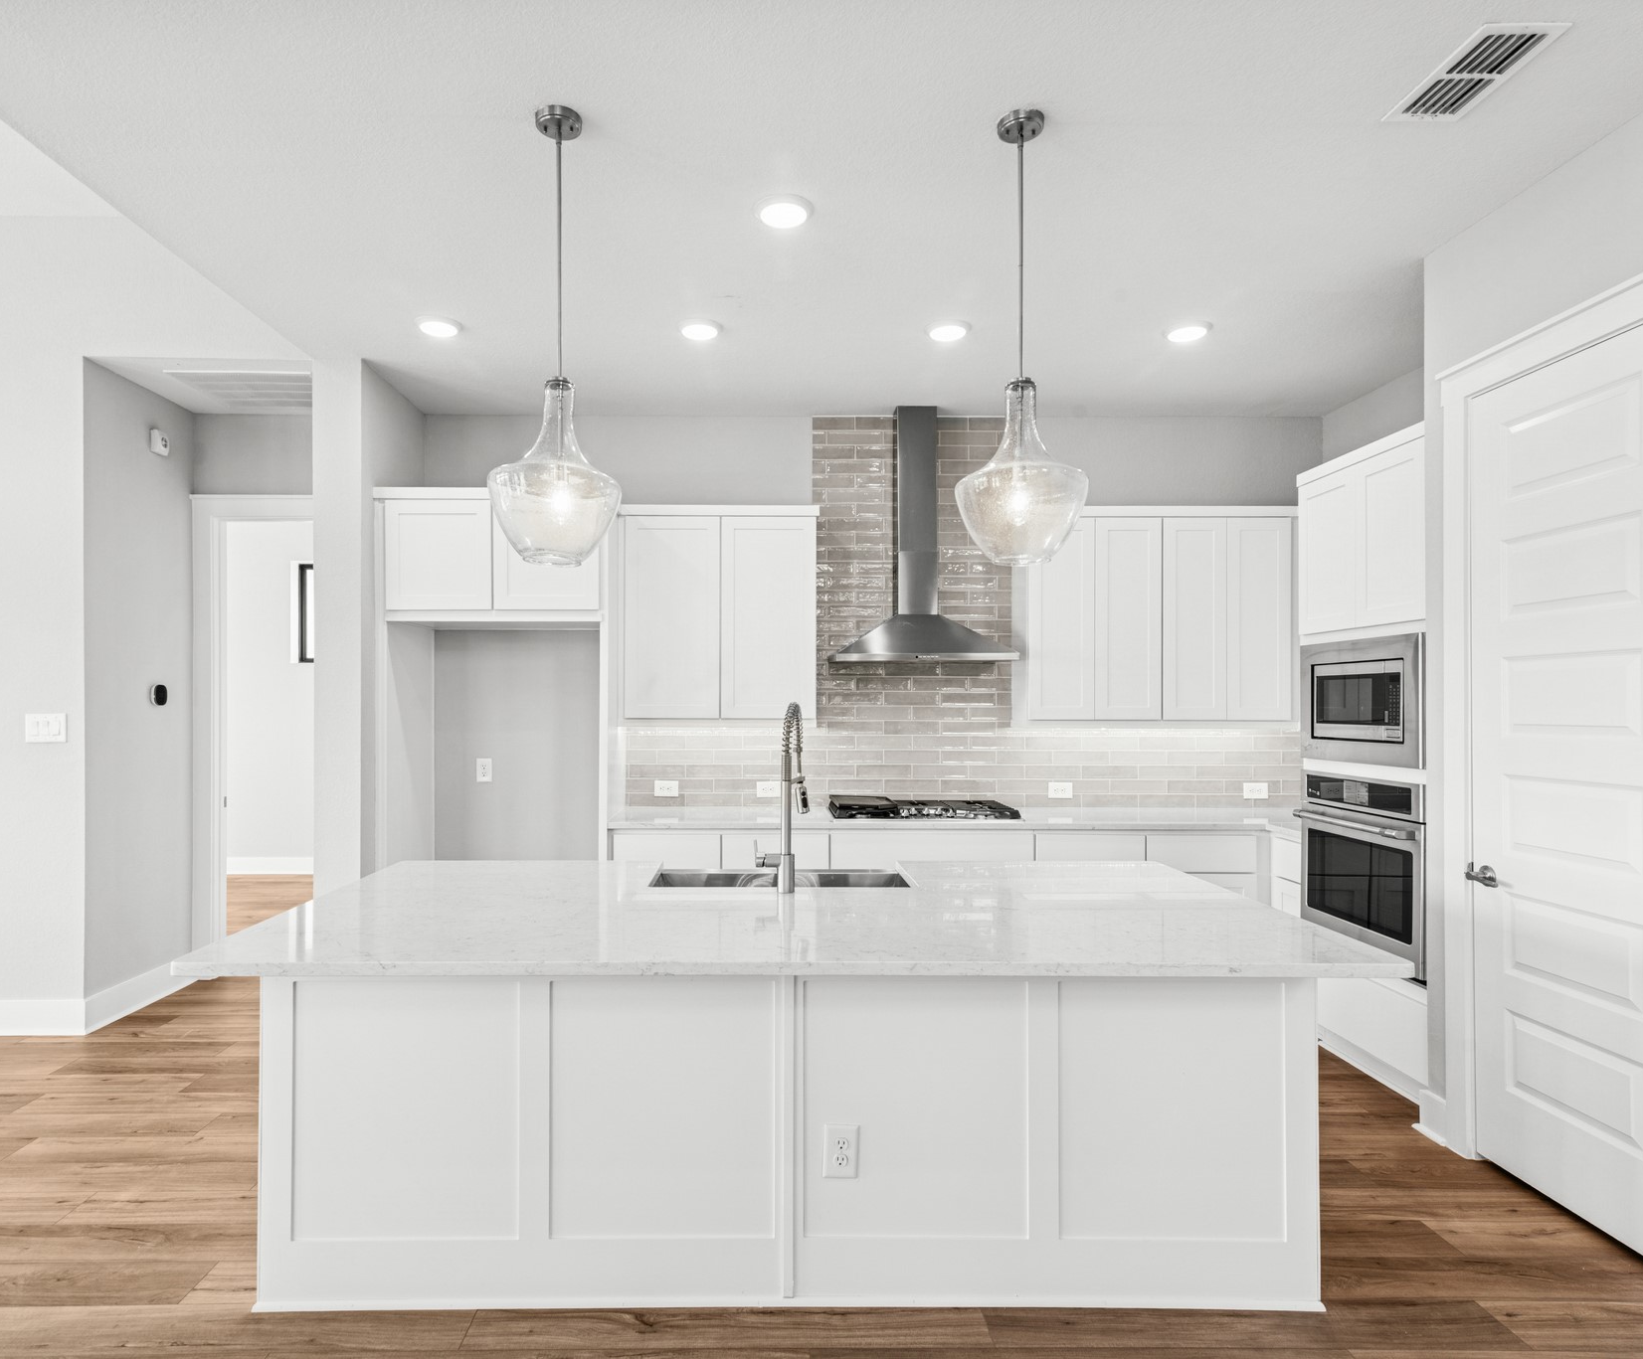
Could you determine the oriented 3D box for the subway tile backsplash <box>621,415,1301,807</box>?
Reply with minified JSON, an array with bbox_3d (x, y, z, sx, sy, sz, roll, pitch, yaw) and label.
[{"bbox_3d":[0.780,-0.370,4.890,3.700,2.120,0.030,0,-1,-1],"label":"subway tile backsplash"}]

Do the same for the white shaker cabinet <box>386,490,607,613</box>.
[{"bbox_3d":[-1.560,-0.585,4.585,1.050,0.610,0.610,0,-1,-1],"label":"white shaker cabinet"}]

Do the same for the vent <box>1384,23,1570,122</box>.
[{"bbox_3d":[1.608,-1.489,2.244,0.200,0.020,0.346,0,-1,0],"label":"vent"}]

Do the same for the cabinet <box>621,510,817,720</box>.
[{"bbox_3d":[-0.515,-0.321,4.720,0.980,1.080,0.340,0,-1,-1],"label":"cabinet"}]

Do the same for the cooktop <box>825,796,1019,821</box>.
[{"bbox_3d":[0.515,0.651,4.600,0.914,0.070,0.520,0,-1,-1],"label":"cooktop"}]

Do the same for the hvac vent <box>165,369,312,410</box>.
[{"bbox_3d":[-2.670,-1.420,4.460,0.760,0.030,0.570,0,-1,-1],"label":"hvac vent"}]

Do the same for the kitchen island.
[{"bbox_3d":[-0.075,1.066,2.508,2.620,0.914,1.210,0,-1,-2],"label":"kitchen island"}]

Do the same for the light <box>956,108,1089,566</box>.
[{"bbox_3d":[0.533,-0.900,2.405,0.350,1.175,0.350,0,-1,0],"label":"light"}]

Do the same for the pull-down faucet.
[{"bbox_3d":[-0.112,0.343,2.729,0.125,0.544,0.260,0,-1,12],"label":"pull-down faucet"}]

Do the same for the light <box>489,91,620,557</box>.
[{"bbox_3d":[-0.690,-0.900,2.394,0.350,1.175,0.350,0,-1,0],"label":"light"}]

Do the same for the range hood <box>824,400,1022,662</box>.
[{"bbox_3d":[0.490,-0.745,4.630,0.914,1.330,0.510,0,-1,-1],"label":"range hood"}]

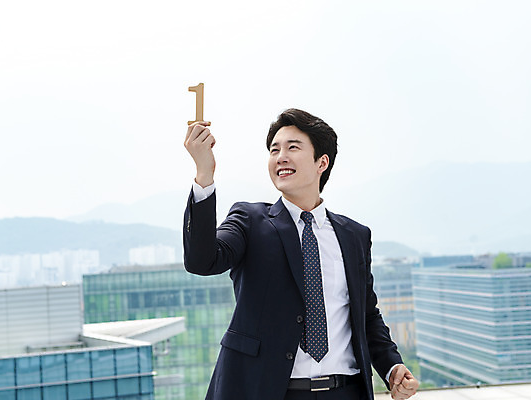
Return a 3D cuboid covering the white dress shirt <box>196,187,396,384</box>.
[{"bbox_3d":[0.070,0.251,2.670,0.585,0.620,0.400,-3,-3,5],"label":"white dress shirt"}]

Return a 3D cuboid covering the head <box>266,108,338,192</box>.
[{"bbox_3d":[0.110,-0.145,2.740,0.180,0.250,0.225,-5,-18,36],"label":"head"}]

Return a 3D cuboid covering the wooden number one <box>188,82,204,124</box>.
[{"bbox_3d":[-0.175,-0.253,2.470,0.062,0.113,0.014,2,-2,2],"label":"wooden number one"}]

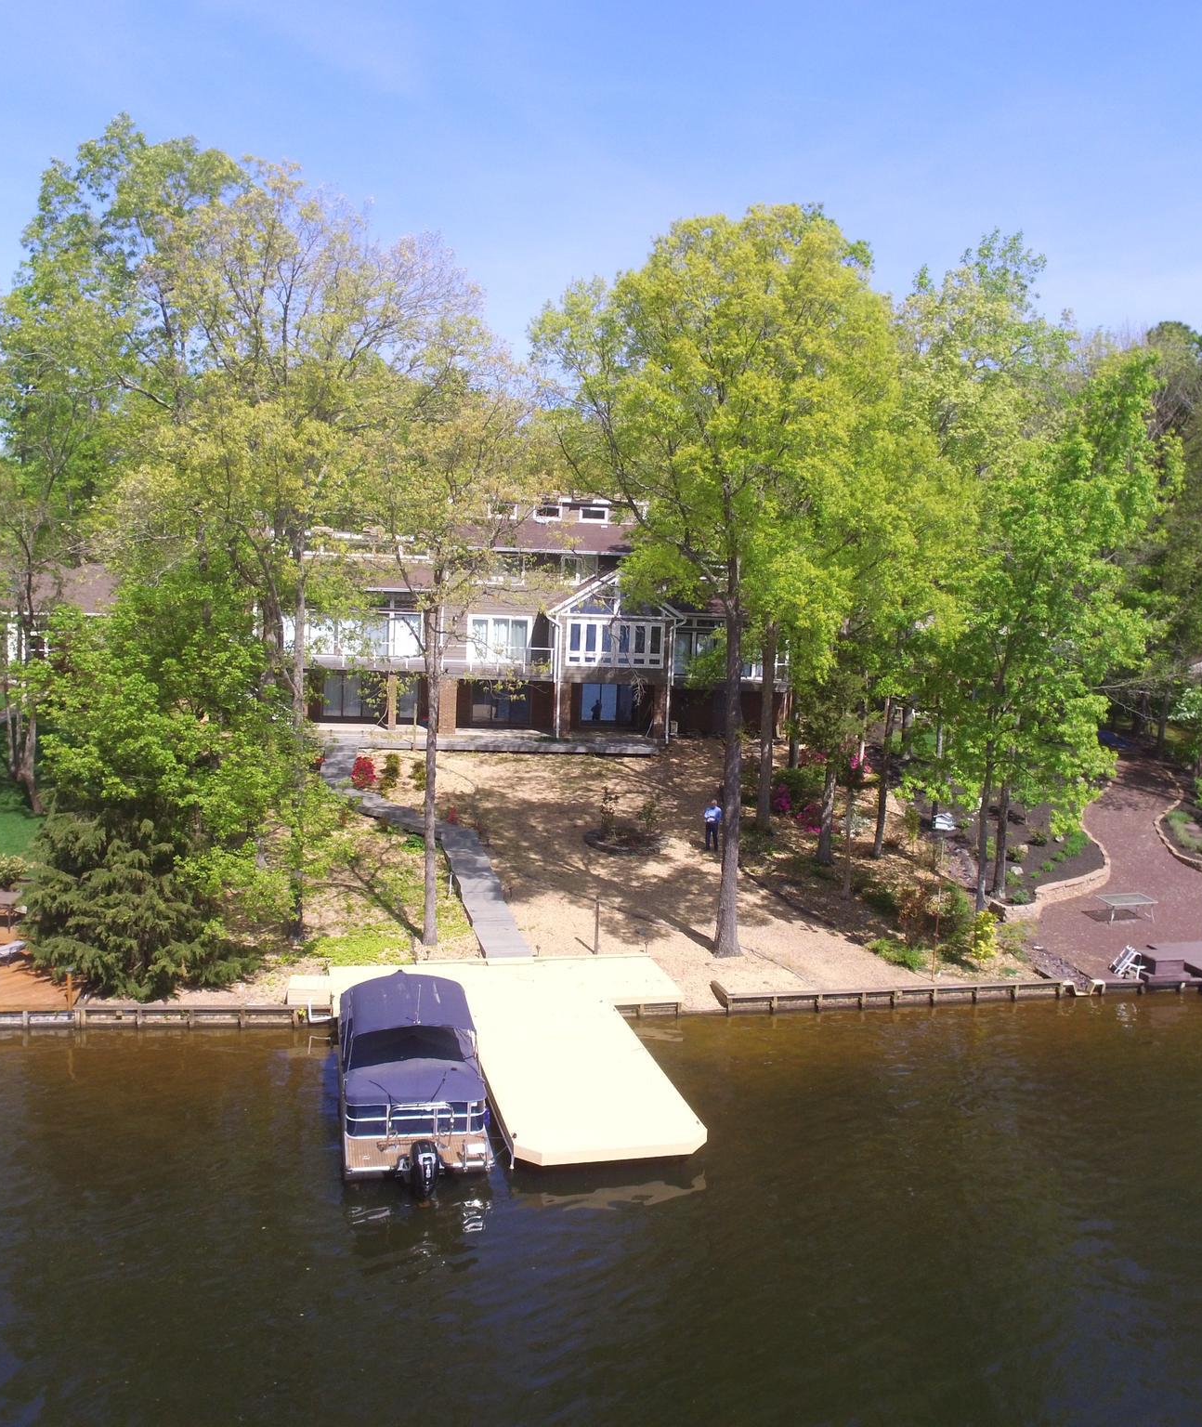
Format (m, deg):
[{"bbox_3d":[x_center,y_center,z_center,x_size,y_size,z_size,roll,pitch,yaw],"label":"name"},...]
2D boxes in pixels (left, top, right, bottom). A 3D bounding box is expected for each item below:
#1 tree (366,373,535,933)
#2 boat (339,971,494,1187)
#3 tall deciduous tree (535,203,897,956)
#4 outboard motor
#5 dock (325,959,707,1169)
[{"bbox_3d":[-4.099,-1.426,28.992,4.800,15.600,4.700,2,8,0],"label":"tree"},{"bbox_3d":[-3.871,6.911,22.227,2.550,2.550,6.100,0,8,-13],"label":"boat"},{"bbox_3d":[3.202,-3.338,28.700,9.500,19.900,9.000,2,8,0],"label":"tall deciduous tree"},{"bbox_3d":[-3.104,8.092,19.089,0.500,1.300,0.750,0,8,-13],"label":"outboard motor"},{"bbox_3d":[-1.496,7.365,24.635,8.592,0.400,10.262,1,6,-16],"label":"dock"}]

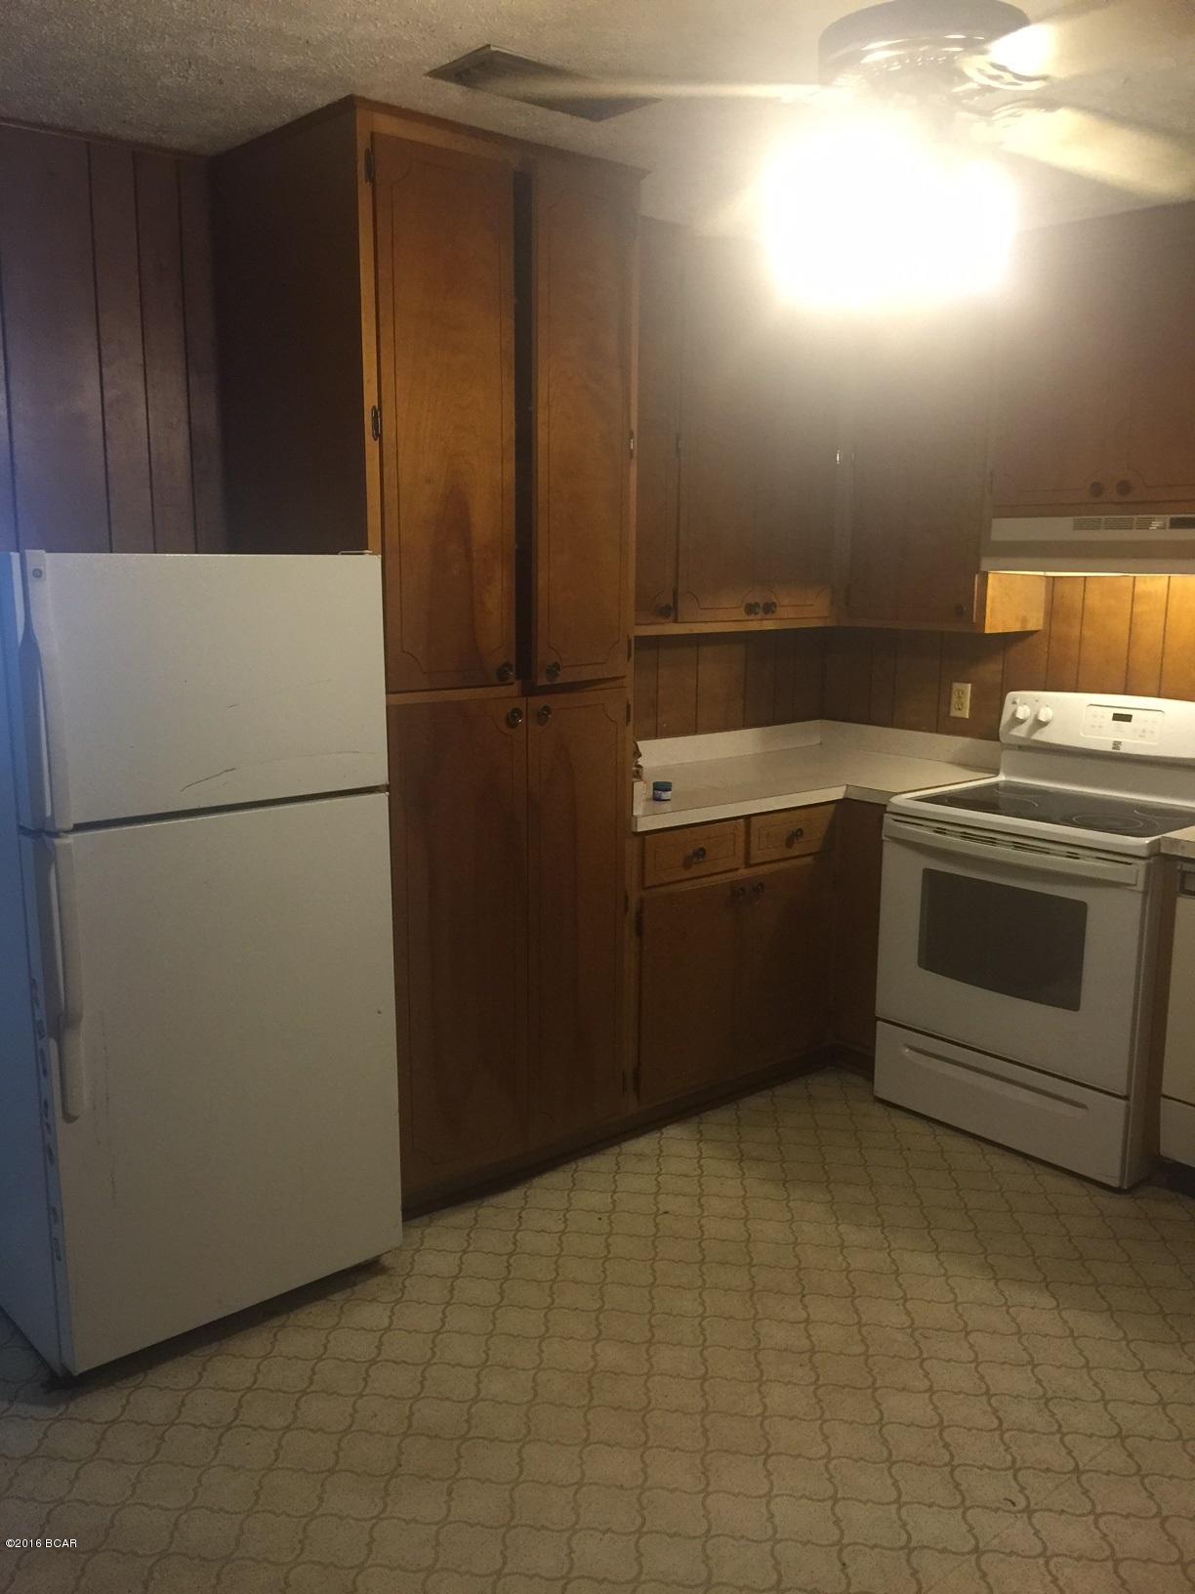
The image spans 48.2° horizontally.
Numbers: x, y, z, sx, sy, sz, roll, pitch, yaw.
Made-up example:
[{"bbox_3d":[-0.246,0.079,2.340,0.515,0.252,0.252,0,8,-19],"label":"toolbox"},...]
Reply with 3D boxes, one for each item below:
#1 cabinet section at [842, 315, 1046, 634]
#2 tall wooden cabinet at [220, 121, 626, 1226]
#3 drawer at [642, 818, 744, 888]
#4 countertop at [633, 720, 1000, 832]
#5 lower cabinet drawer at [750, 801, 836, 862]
[{"bbox_3d":[1.058,-1.028,3.991,0.331,1.042,0.486,-8,13,-41],"label":"cabinet section"},{"bbox_3d":[-0.388,-0.247,3.292,0.755,2.440,0.635,-8,13,-40],"label":"tall wooden cabinet"},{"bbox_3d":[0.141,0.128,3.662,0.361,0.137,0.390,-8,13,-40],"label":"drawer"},{"bbox_3d":[0.506,-0.075,3.981,1.480,0.130,0.830,-8,13,-40],"label":"countertop"},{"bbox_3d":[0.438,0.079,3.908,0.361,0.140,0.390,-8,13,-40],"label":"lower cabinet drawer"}]

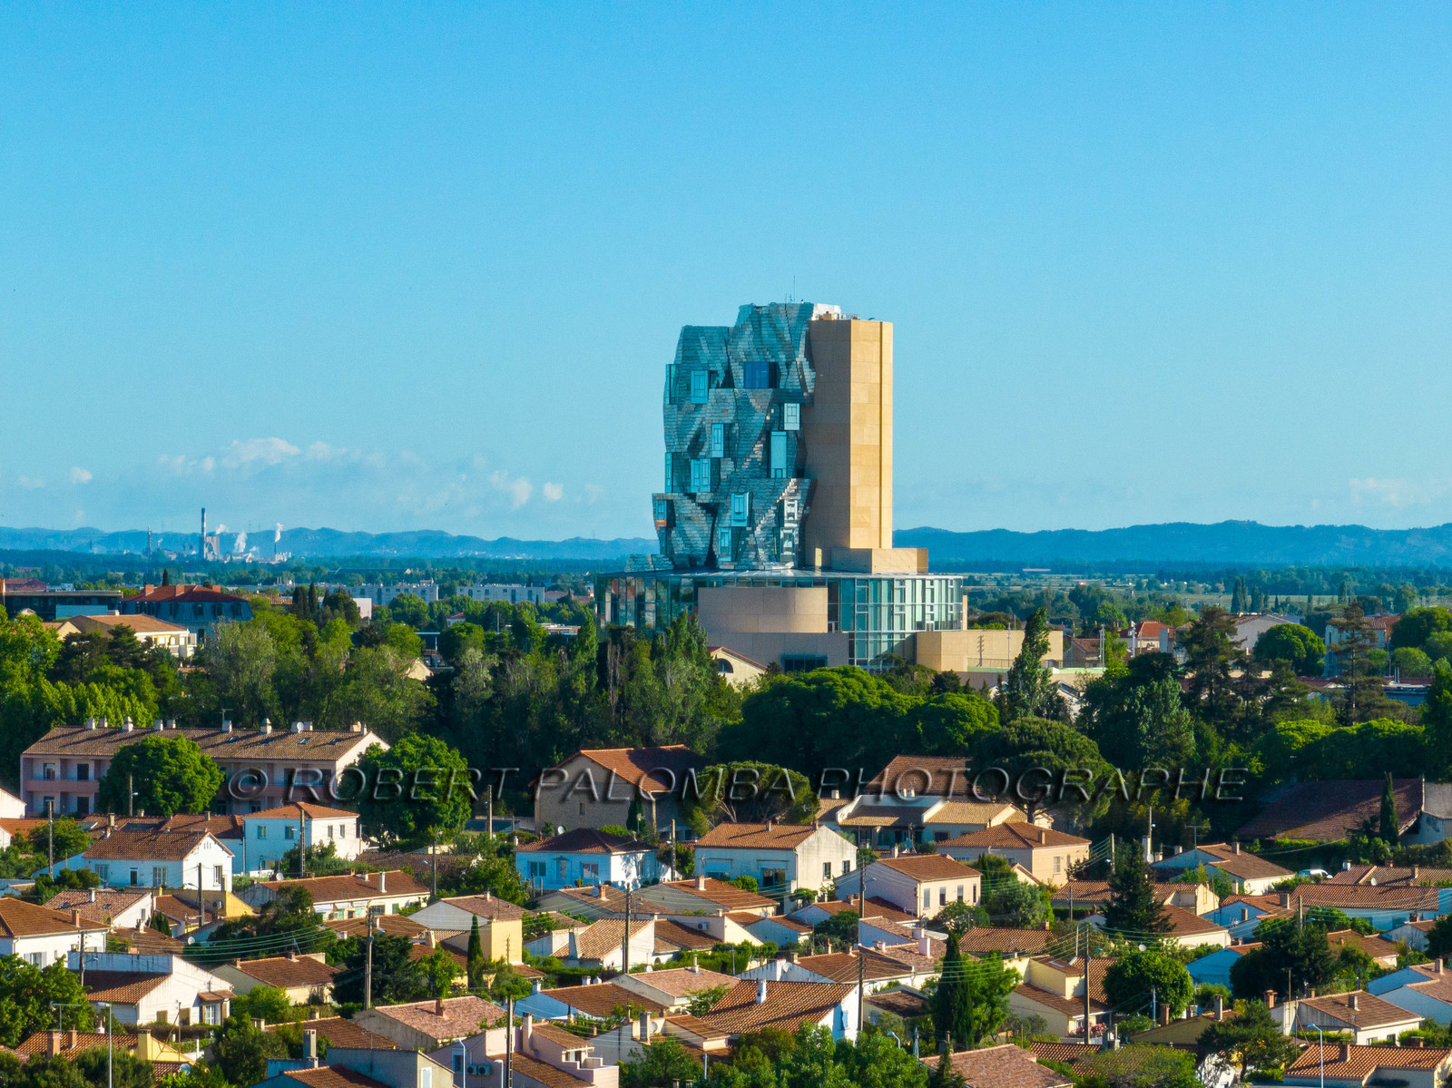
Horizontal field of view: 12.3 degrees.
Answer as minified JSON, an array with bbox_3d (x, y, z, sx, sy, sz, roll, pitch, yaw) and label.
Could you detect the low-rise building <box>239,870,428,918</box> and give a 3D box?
[{"bbox_3d":[-32.231,29.281,552.002,6.500,4.200,20.000,0,0,30],"label":"low-rise building"}]

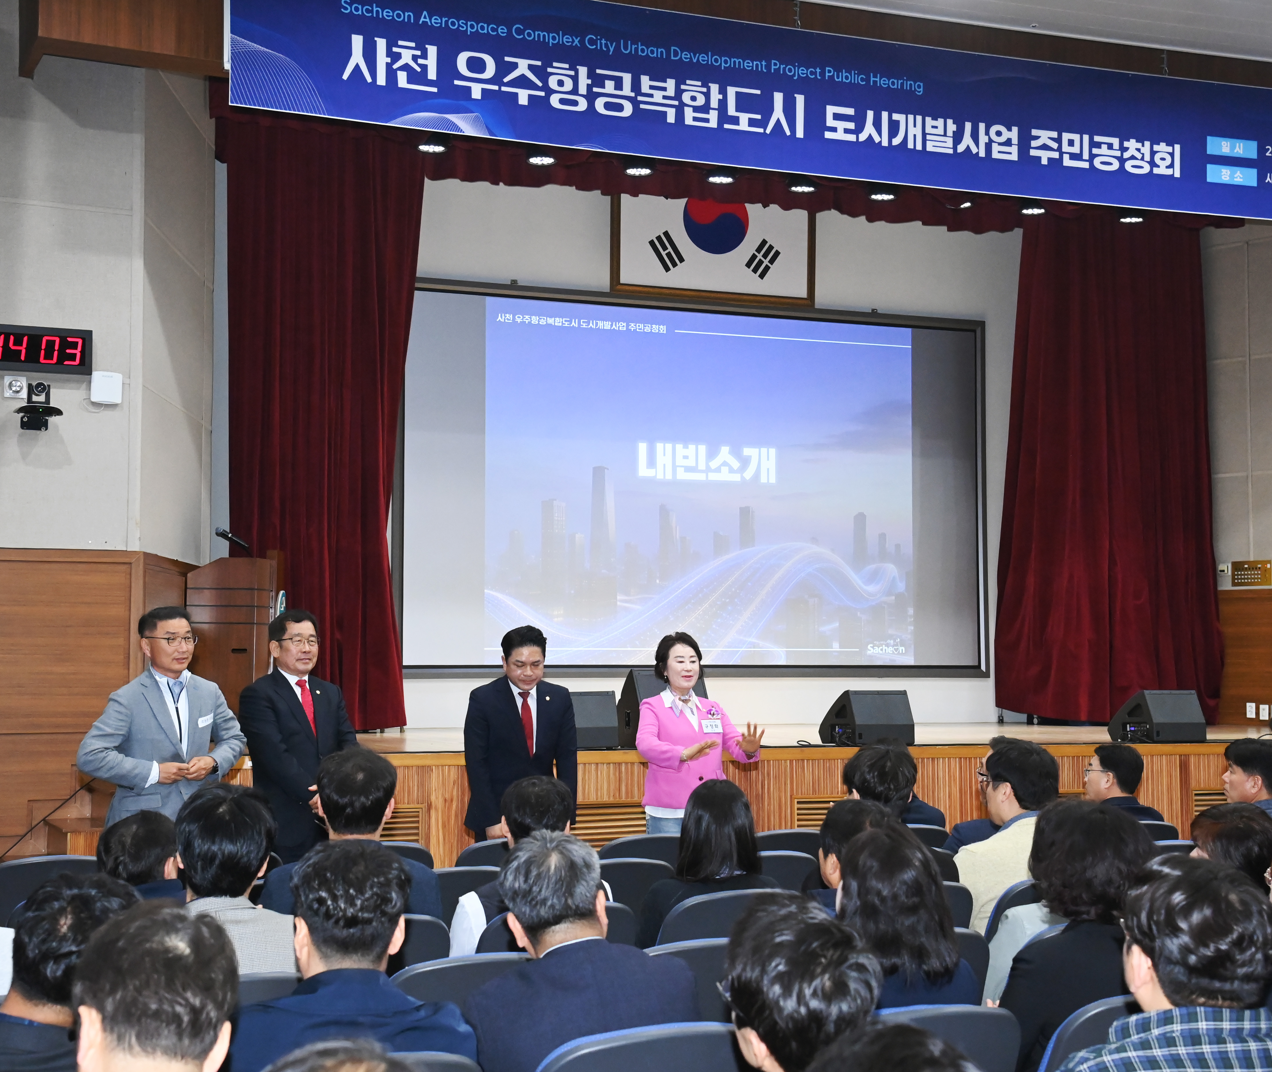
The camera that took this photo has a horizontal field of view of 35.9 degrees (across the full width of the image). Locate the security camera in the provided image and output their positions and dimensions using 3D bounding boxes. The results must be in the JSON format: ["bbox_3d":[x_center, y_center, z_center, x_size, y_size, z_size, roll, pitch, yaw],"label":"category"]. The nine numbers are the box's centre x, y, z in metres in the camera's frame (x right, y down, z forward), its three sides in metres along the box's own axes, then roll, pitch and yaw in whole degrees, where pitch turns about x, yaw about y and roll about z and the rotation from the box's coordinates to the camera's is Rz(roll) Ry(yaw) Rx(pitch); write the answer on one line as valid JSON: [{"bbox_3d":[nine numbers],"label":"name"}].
[{"bbox_3d":[-3.075,-0.666,10.117,0.240,0.260,0.200,2,-4,-22],"label":"security camera"}]

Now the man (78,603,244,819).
[{"bbox_3d":[-1.794,1.129,7.389,0.550,1.729,0.370,2,-5,-29],"label":"man"}]

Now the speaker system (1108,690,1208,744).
[{"bbox_3d":[3.409,1.179,12.862,0.409,0.333,0.482,2,-4,-23],"label":"speaker system"}]

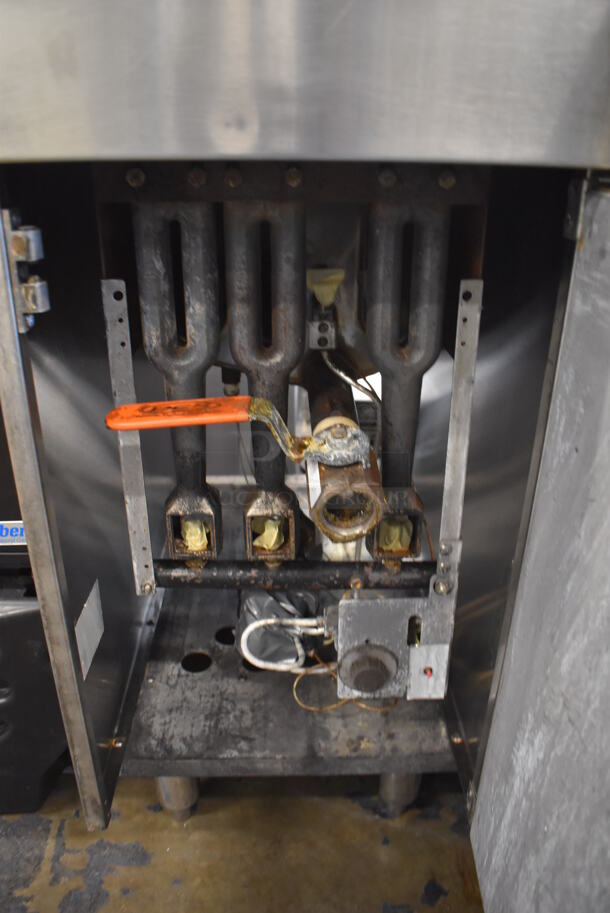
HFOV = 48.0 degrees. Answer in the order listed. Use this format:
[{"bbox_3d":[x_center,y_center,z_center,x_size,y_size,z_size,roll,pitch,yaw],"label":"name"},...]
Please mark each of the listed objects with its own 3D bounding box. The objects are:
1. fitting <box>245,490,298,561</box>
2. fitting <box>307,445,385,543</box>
[{"bbox_3d":[-0.031,0.062,0.665,0.048,0.061,0.050,1,25,0],"label":"fitting"},{"bbox_3d":[0.032,0.022,0.589,0.060,0.062,0.082,-1,40,-4],"label":"fitting"}]

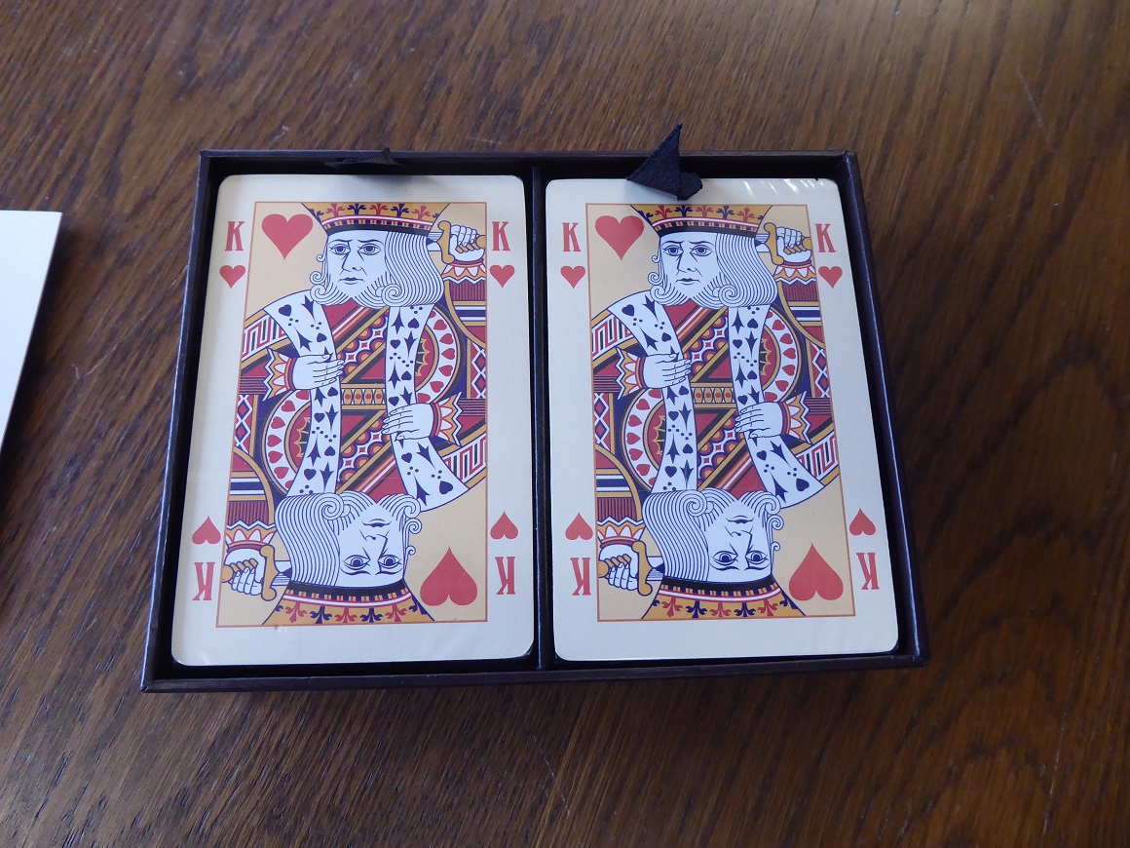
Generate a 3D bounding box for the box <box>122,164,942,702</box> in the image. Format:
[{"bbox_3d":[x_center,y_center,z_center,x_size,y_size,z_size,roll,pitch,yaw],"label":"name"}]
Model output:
[{"bbox_3d":[-0.005,-0.002,0.152,0.123,0.024,0.095,-1,74,-3],"label":"box"}]

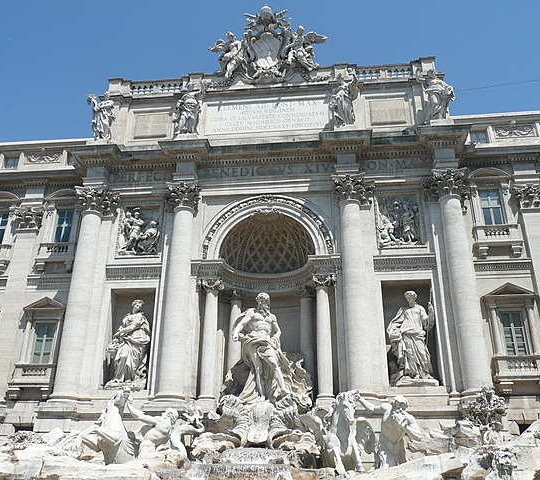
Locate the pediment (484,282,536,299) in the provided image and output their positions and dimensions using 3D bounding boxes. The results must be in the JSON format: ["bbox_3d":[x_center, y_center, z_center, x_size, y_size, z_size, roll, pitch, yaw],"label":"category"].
[{"bbox_3d":[11.362,2.522,24.721,2.422,0.874,0.570,-2,-23,6],"label":"pediment"}]

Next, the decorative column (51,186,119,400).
[{"bbox_3d":[-9.321,2.382,26.467,1.957,11.223,2.088,-2,-22,5],"label":"decorative column"}]

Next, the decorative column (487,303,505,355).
[{"bbox_3d":[10.618,4.175,24.204,0.416,2.495,0.416,-2,-23,6],"label":"decorative column"}]

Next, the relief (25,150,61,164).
[{"bbox_3d":[-13.989,-4.972,32.048,1.870,0.783,0.261,-2,-22,5],"label":"relief"}]

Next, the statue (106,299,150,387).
[{"bbox_3d":[-6.890,5.081,25.611,1.995,4.322,1.282,-2,-23,6],"label":"statue"}]

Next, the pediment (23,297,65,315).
[{"bbox_3d":[-11.588,3.420,27.043,2.422,0.874,0.570,-2,-23,6],"label":"pediment"}]

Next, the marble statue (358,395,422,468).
[{"bbox_3d":[4.336,6.826,19.053,2.088,2.480,1.653,3,-22,-9],"label":"marble statue"}]

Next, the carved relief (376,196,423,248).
[{"bbox_3d":[6.606,-0.957,26.287,2.280,2.964,0.427,-2,-23,6],"label":"carved relief"}]

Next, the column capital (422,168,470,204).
[{"bbox_3d":[9.064,-2.718,26.703,1.914,1.783,2.088,-2,-22,5],"label":"column capital"}]

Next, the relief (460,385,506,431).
[{"bbox_3d":[8.299,6.494,20.044,1.634,1.663,1.287,-2,-23,6],"label":"relief"}]

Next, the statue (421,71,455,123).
[{"bbox_3d":[8.926,-7.632,27.453,1.584,3.316,1.188,-2,-23,6],"label":"statue"}]

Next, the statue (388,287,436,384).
[{"bbox_3d":[6.615,4.561,24.241,1.995,4.370,1.282,-2,-23,6],"label":"statue"}]

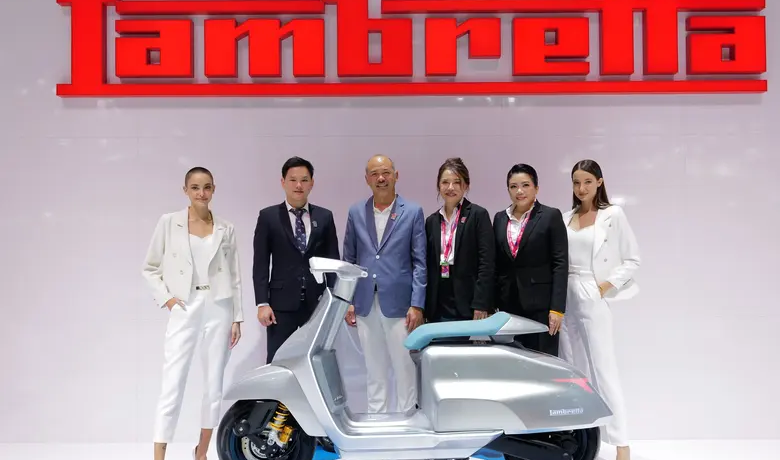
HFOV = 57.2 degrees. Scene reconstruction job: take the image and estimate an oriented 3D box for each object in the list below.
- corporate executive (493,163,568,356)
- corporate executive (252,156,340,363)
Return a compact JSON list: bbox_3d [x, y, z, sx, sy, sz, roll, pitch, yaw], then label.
[{"bbox_3d":[0.792,0.474,4.000,0.440,1.704,0.310,0,0,19],"label":"corporate executive"},{"bbox_3d":[-0.543,0.447,4.200,0.520,1.758,0.320,0,0,-6],"label":"corporate executive"}]

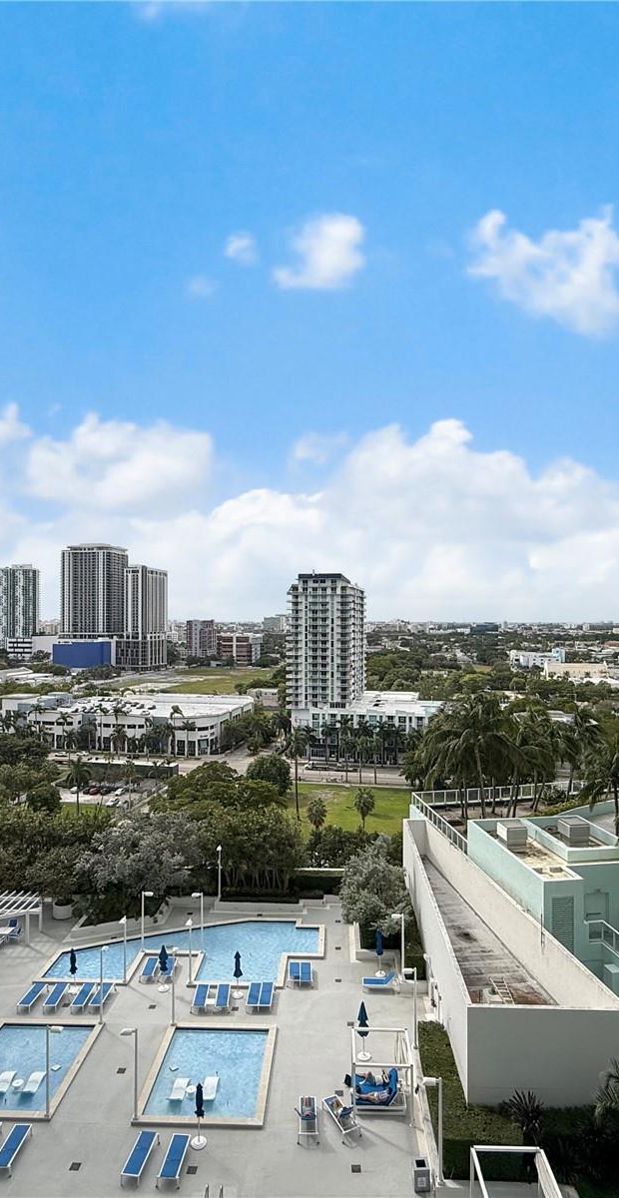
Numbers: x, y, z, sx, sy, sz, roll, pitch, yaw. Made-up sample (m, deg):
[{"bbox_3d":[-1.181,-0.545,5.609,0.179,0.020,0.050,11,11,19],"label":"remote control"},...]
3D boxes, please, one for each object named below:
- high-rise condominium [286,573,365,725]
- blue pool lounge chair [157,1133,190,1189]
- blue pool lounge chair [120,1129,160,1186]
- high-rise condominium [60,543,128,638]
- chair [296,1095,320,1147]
[{"bbox_3d":[7.532,21.420,263.966,26.000,62.000,32.000,0,-2,13],"label":"high-rise condominium"},{"bbox_3d":[-5.073,21.302,24.538,0.750,0.380,1.970,0,-2,4],"label":"blue pool lounge chair"},{"bbox_3d":[-6.439,21.306,24.645,0.750,0.380,1.970,0,-2,7],"label":"blue pool lounge chair"},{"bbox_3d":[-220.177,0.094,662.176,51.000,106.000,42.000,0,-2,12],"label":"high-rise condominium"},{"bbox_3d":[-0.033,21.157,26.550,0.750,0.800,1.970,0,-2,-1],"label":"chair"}]

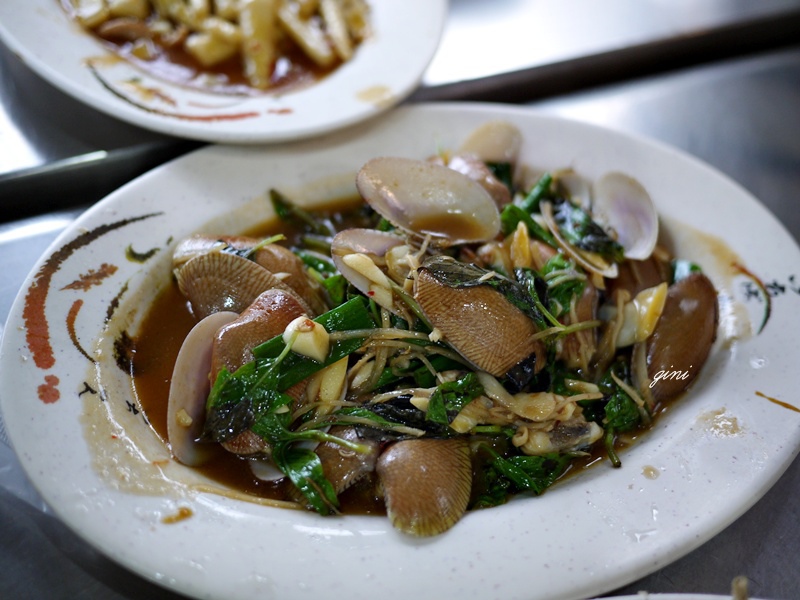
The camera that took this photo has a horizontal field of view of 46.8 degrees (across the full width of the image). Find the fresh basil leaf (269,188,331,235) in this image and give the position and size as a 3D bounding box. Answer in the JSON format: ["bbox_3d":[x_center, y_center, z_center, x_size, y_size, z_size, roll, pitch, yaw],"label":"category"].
[{"bbox_3d":[-0.041,-0.034,0.370,0.034,0.008,0.009,39,62,22],"label":"fresh basil leaf"}]

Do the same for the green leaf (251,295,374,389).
[{"bbox_3d":[-0.029,0.015,0.310,0.041,0.006,0.019,-22,51,-12],"label":"green leaf"}]

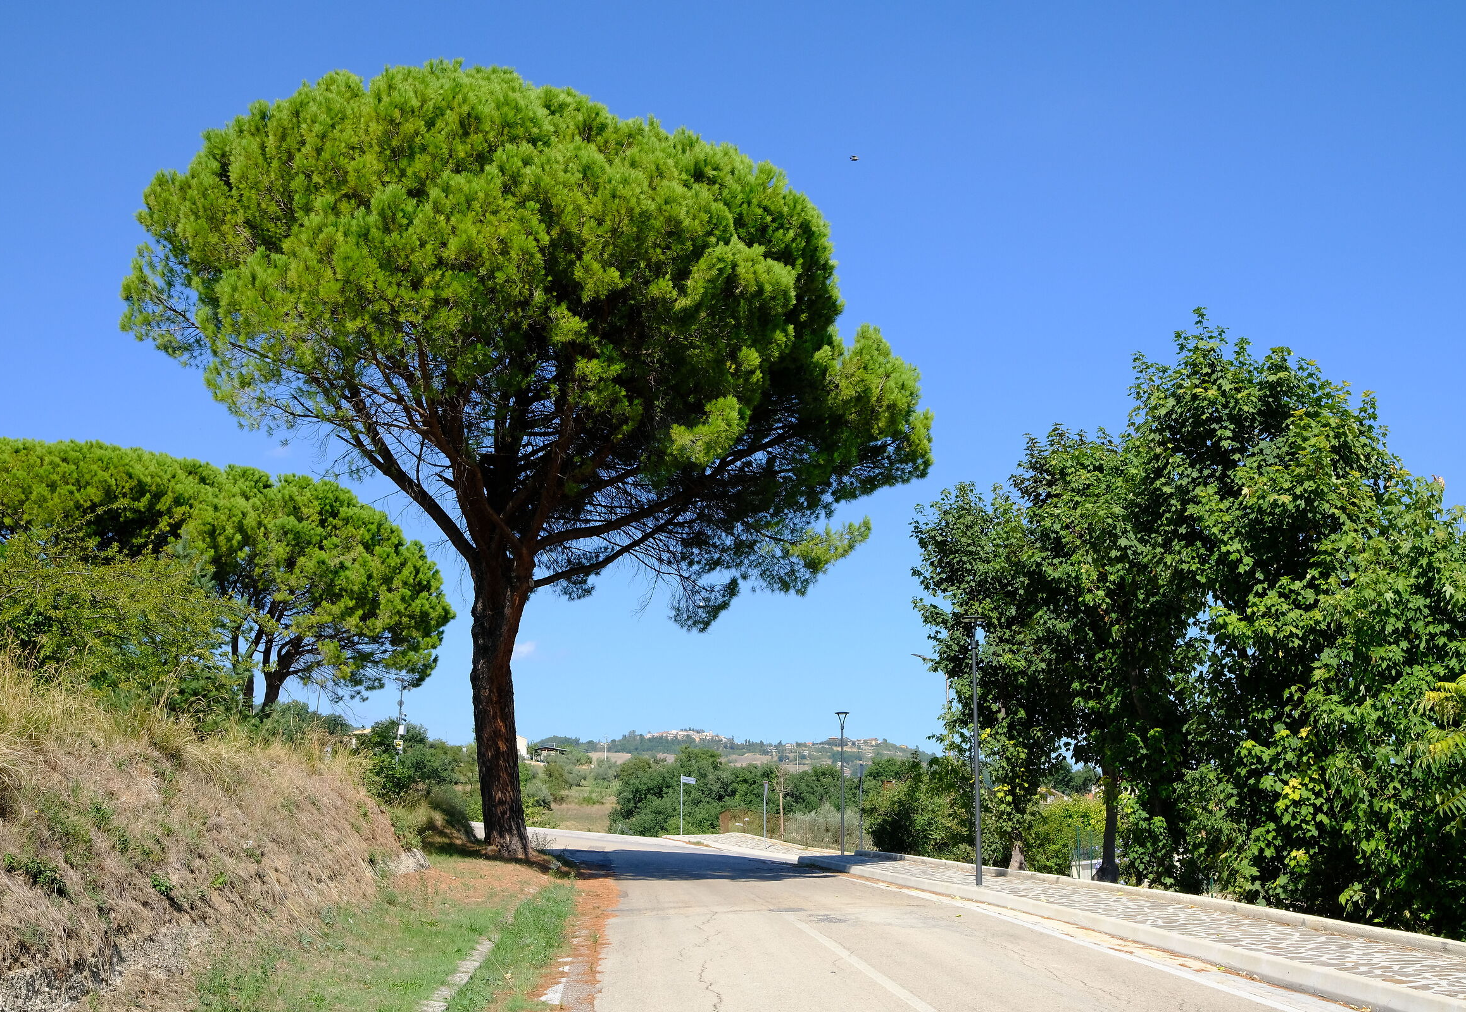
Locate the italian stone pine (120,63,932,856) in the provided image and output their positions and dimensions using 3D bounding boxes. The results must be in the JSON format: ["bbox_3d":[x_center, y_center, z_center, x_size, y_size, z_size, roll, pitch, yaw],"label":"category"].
[{"bbox_3d":[-4.035,-0.667,30.839,16.400,15.500,15.580,0,-11,0],"label":"italian stone pine"}]

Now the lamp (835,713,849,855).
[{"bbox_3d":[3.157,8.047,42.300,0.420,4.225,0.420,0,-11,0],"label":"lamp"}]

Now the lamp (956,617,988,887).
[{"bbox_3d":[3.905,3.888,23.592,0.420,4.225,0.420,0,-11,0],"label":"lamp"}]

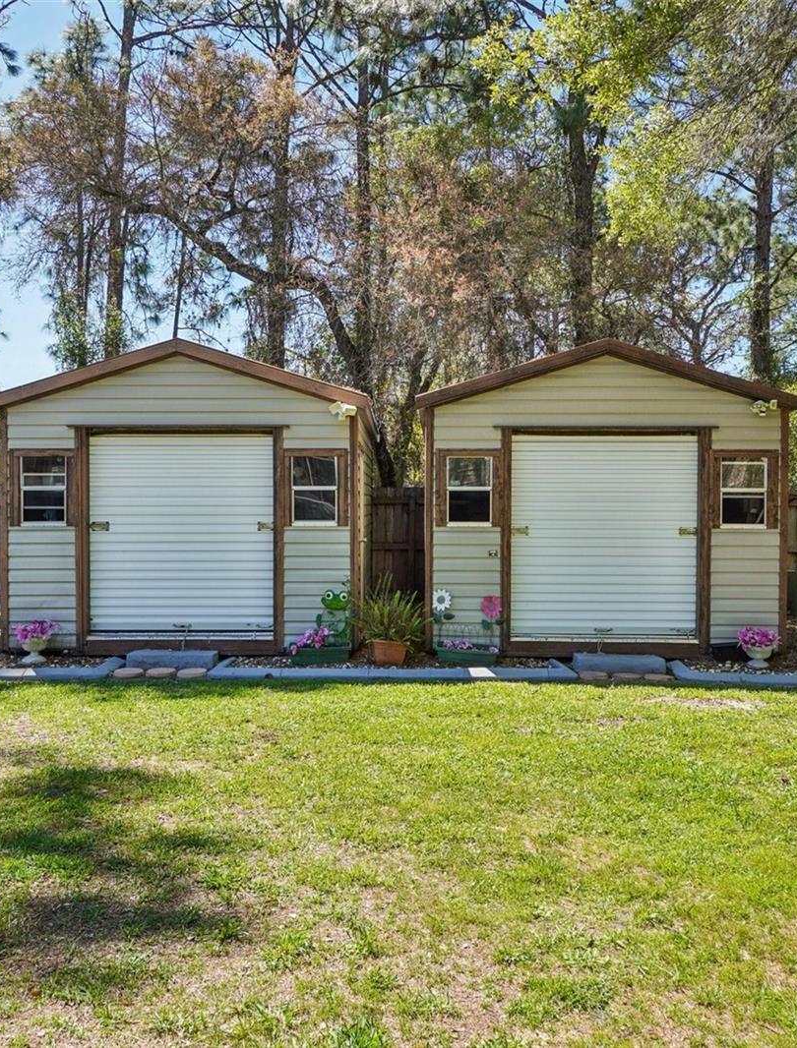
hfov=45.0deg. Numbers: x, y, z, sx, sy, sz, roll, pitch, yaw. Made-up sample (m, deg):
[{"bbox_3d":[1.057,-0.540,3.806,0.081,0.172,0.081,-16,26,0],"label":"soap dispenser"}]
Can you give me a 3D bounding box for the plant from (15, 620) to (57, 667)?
[{"bbox_3d":[-3.380,1.095,8.950,0.380,0.410,0.350,0,1,0],"label":"plant"}]

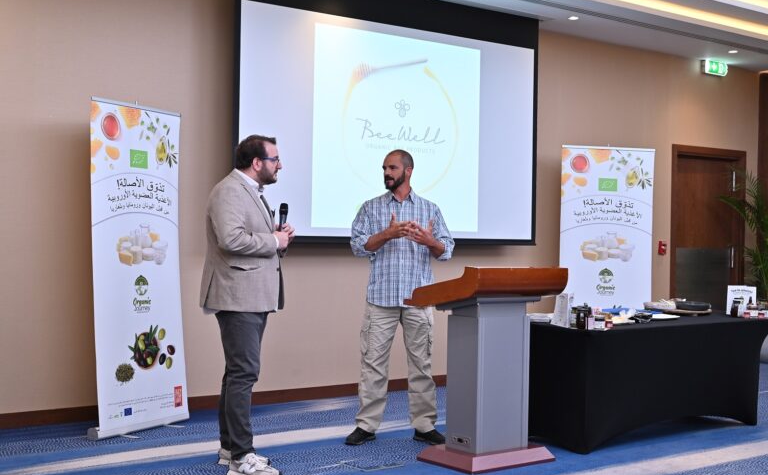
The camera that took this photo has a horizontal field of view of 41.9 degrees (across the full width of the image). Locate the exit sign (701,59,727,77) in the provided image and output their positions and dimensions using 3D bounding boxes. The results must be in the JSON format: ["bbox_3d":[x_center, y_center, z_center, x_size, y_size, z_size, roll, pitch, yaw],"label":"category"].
[{"bbox_3d":[3.489,-1.781,10.573,0.400,0.150,0.070,1,0,-36],"label":"exit sign"}]

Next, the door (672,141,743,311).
[{"bbox_3d":[3.428,0.186,10.620,1.270,2.260,0.120,1,0,-36],"label":"door"}]

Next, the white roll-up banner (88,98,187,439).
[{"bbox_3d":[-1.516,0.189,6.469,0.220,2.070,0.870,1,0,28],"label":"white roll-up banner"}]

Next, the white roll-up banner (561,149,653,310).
[{"bbox_3d":[1.946,0.248,8.773,0.870,2.070,0.200,1,0,-11],"label":"white roll-up banner"}]

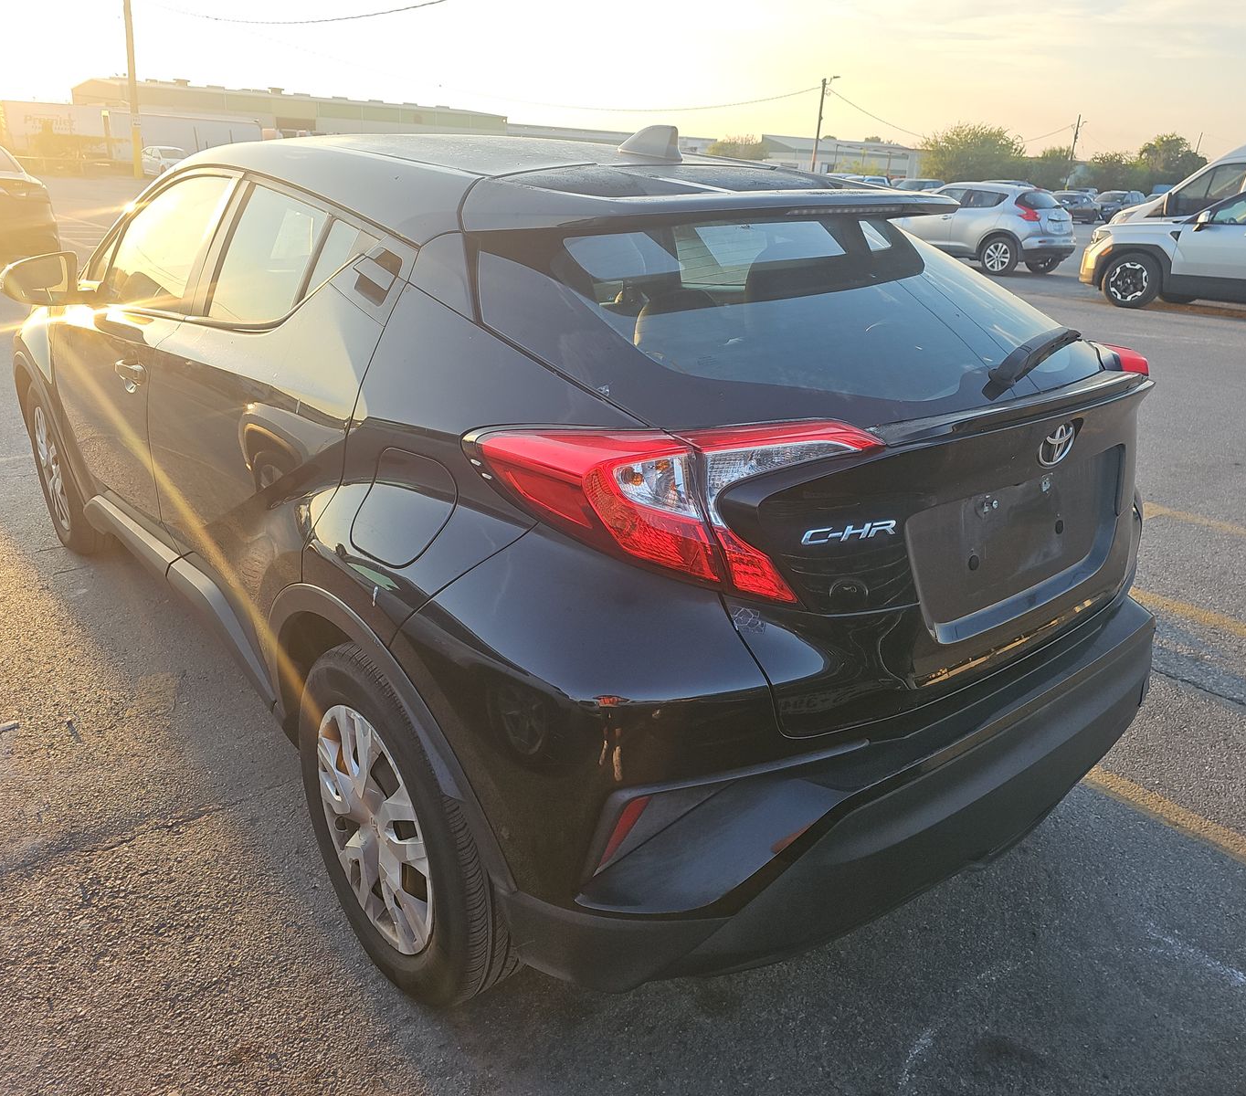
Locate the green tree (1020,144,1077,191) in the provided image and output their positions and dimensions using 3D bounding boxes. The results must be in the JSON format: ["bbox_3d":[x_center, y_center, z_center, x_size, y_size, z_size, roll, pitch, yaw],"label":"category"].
[{"bbox_3d":[37.114,-32.816,85.937,4.797,5.182,4.317,11,23,20],"label":"green tree"}]

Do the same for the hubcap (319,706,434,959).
[{"bbox_3d":[-0.450,0.508,1.773,0.070,0.460,0.460,-15,28,-37],"label":"hubcap"}]

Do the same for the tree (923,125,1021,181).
[{"bbox_3d":[27.928,-31.118,79.111,8.346,6.144,7.511,9,22,16],"label":"tree"}]

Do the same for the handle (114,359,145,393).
[{"bbox_3d":[-1.284,-0.447,2.527,0.055,0.065,0.185,-15,28,-37],"label":"handle"}]

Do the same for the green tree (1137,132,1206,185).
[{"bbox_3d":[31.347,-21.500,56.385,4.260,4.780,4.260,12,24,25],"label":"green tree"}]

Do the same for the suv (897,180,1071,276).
[{"bbox_3d":[6.550,-6.210,18.700,1.765,1.565,4.125,-15,27,-37],"label":"suv"}]

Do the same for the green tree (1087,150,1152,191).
[{"bbox_3d":[28.965,-21.522,57.636,3.900,3.750,3.900,11,23,23],"label":"green tree"}]

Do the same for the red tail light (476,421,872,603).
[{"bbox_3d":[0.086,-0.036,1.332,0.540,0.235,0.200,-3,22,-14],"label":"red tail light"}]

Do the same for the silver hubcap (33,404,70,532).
[{"bbox_3d":[-2.137,-0.297,3.634,0.070,0.455,0.455,-15,27,-37],"label":"silver hubcap"}]

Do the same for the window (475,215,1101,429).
[{"bbox_3d":[0.415,-0.422,1.747,1.300,0.130,0.630,-15,54,-37],"label":"window"}]

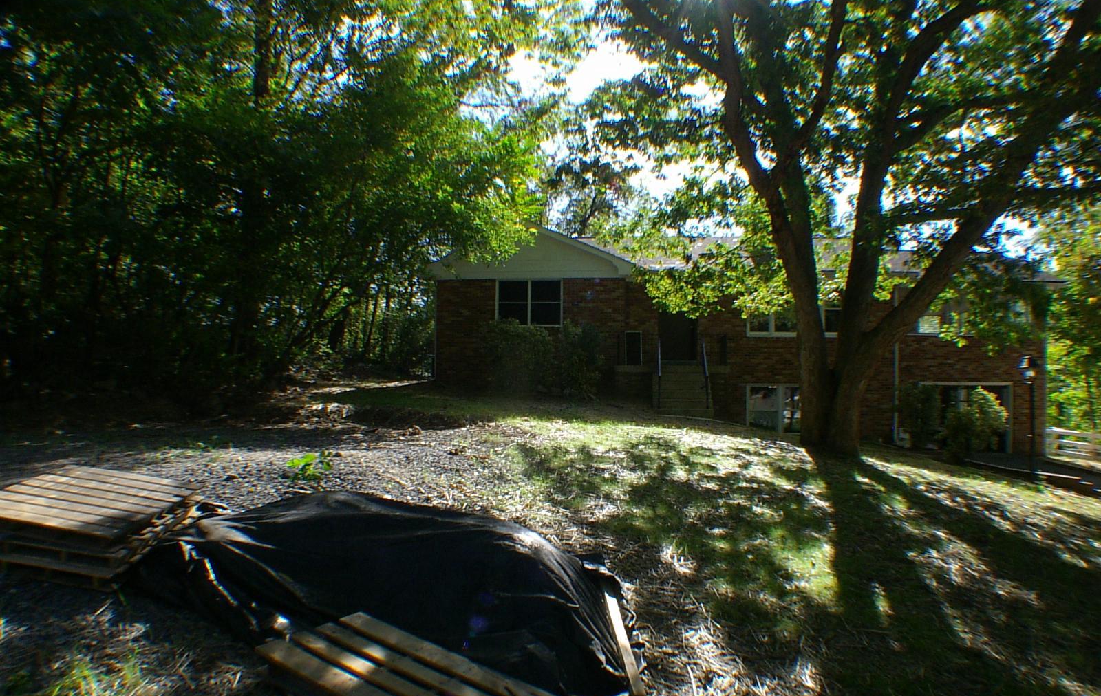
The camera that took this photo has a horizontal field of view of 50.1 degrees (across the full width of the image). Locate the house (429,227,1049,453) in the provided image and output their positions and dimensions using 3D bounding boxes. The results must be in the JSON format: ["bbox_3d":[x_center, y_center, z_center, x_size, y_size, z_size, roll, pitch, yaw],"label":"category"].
[{"bbox_3d":[5.200,-0.050,34.200,16.200,5.900,9.000,0,0,2],"label":"house"}]

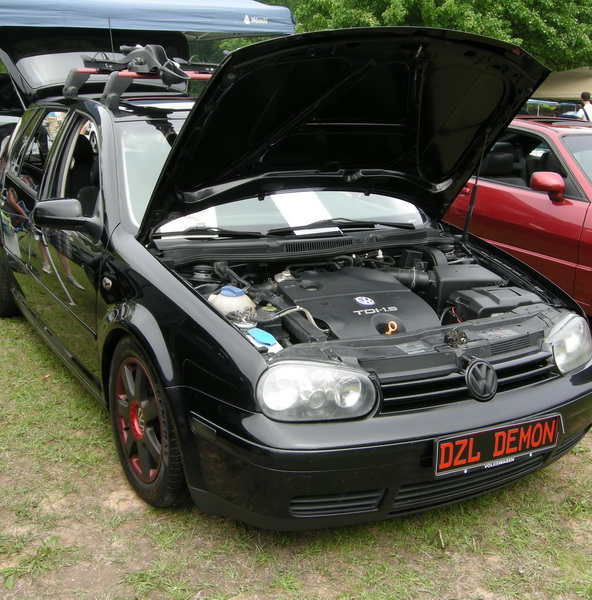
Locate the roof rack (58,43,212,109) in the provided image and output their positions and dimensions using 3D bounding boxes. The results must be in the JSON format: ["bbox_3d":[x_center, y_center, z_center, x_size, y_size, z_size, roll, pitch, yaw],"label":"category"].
[{"bbox_3d":[-0.511,-1.143,4.247,1.150,0.290,1.120,-7,18,-30],"label":"roof rack"}]

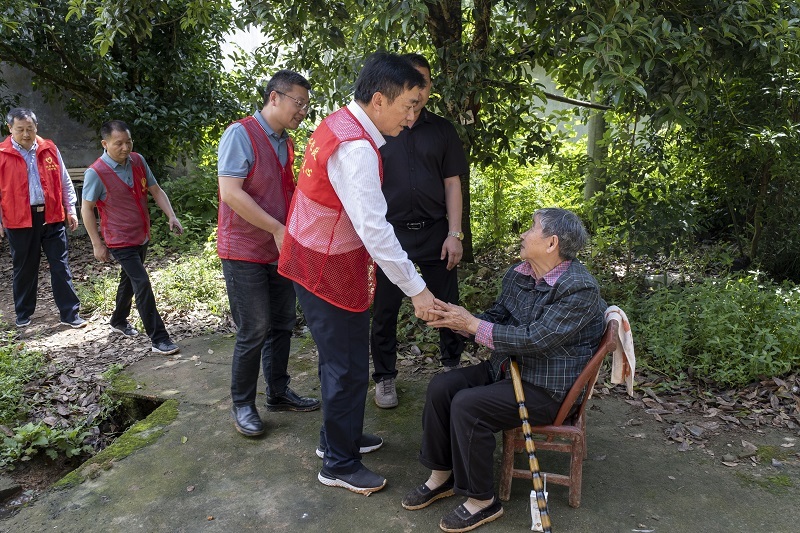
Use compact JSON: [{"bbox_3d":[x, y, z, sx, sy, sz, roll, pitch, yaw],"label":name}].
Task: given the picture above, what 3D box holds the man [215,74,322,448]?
[{"bbox_3d":[-0.635,-0.070,3.073,0.480,1.700,0.520,4,10,27],"label":"man"}]

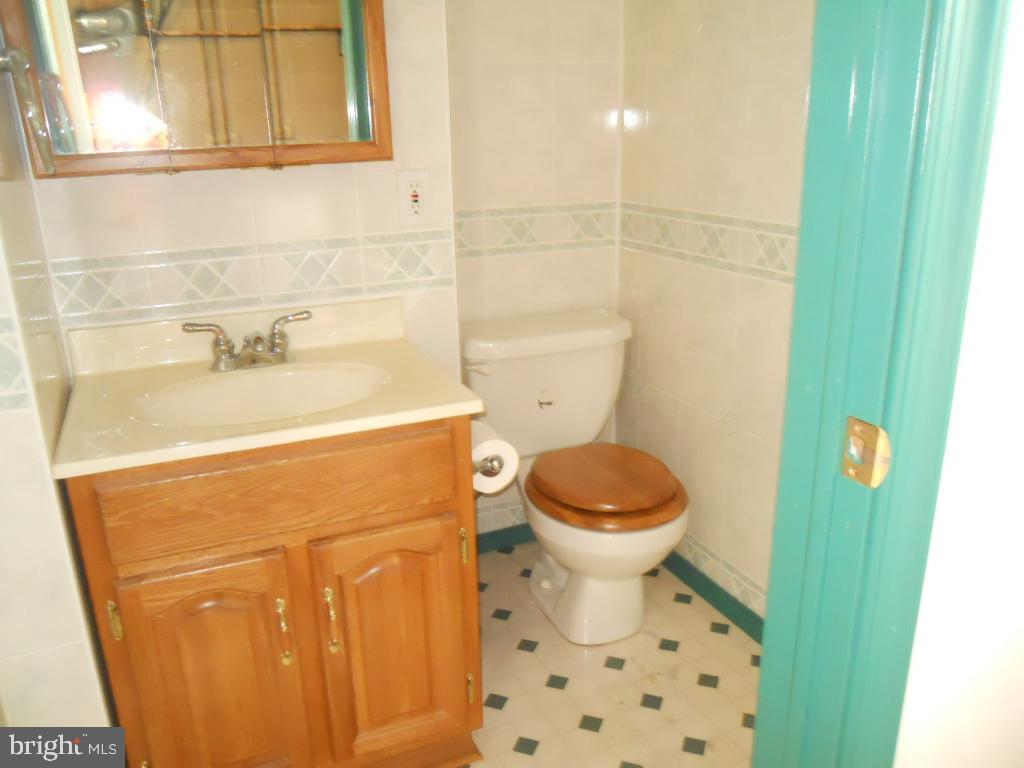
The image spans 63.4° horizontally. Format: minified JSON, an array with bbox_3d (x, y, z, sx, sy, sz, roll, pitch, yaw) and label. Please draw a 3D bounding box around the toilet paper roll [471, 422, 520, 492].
[{"bbox_3d":[-0.056,0.137,1.551,0.106,0.106,0.104,-8,18,-22],"label":"toilet paper roll"}]

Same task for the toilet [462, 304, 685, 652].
[{"bbox_3d":[0.169,0.242,2.061,0.485,0.700,0.690,-8,18,-22],"label":"toilet"}]

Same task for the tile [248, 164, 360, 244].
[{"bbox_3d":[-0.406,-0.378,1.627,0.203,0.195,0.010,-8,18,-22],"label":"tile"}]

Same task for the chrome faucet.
[{"bbox_3d":[-0.486,-0.077,1.555,0.237,0.094,0.130,-8,18,-22],"label":"chrome faucet"}]

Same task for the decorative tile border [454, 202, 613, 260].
[{"bbox_3d":[0.056,-0.412,2.221,0.540,0.118,0.010,-8,18,-22],"label":"decorative tile border"}]

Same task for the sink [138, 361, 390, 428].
[{"bbox_3d":[-0.418,0.069,1.447,0.436,0.130,0.312,-8,18,-22],"label":"sink"}]

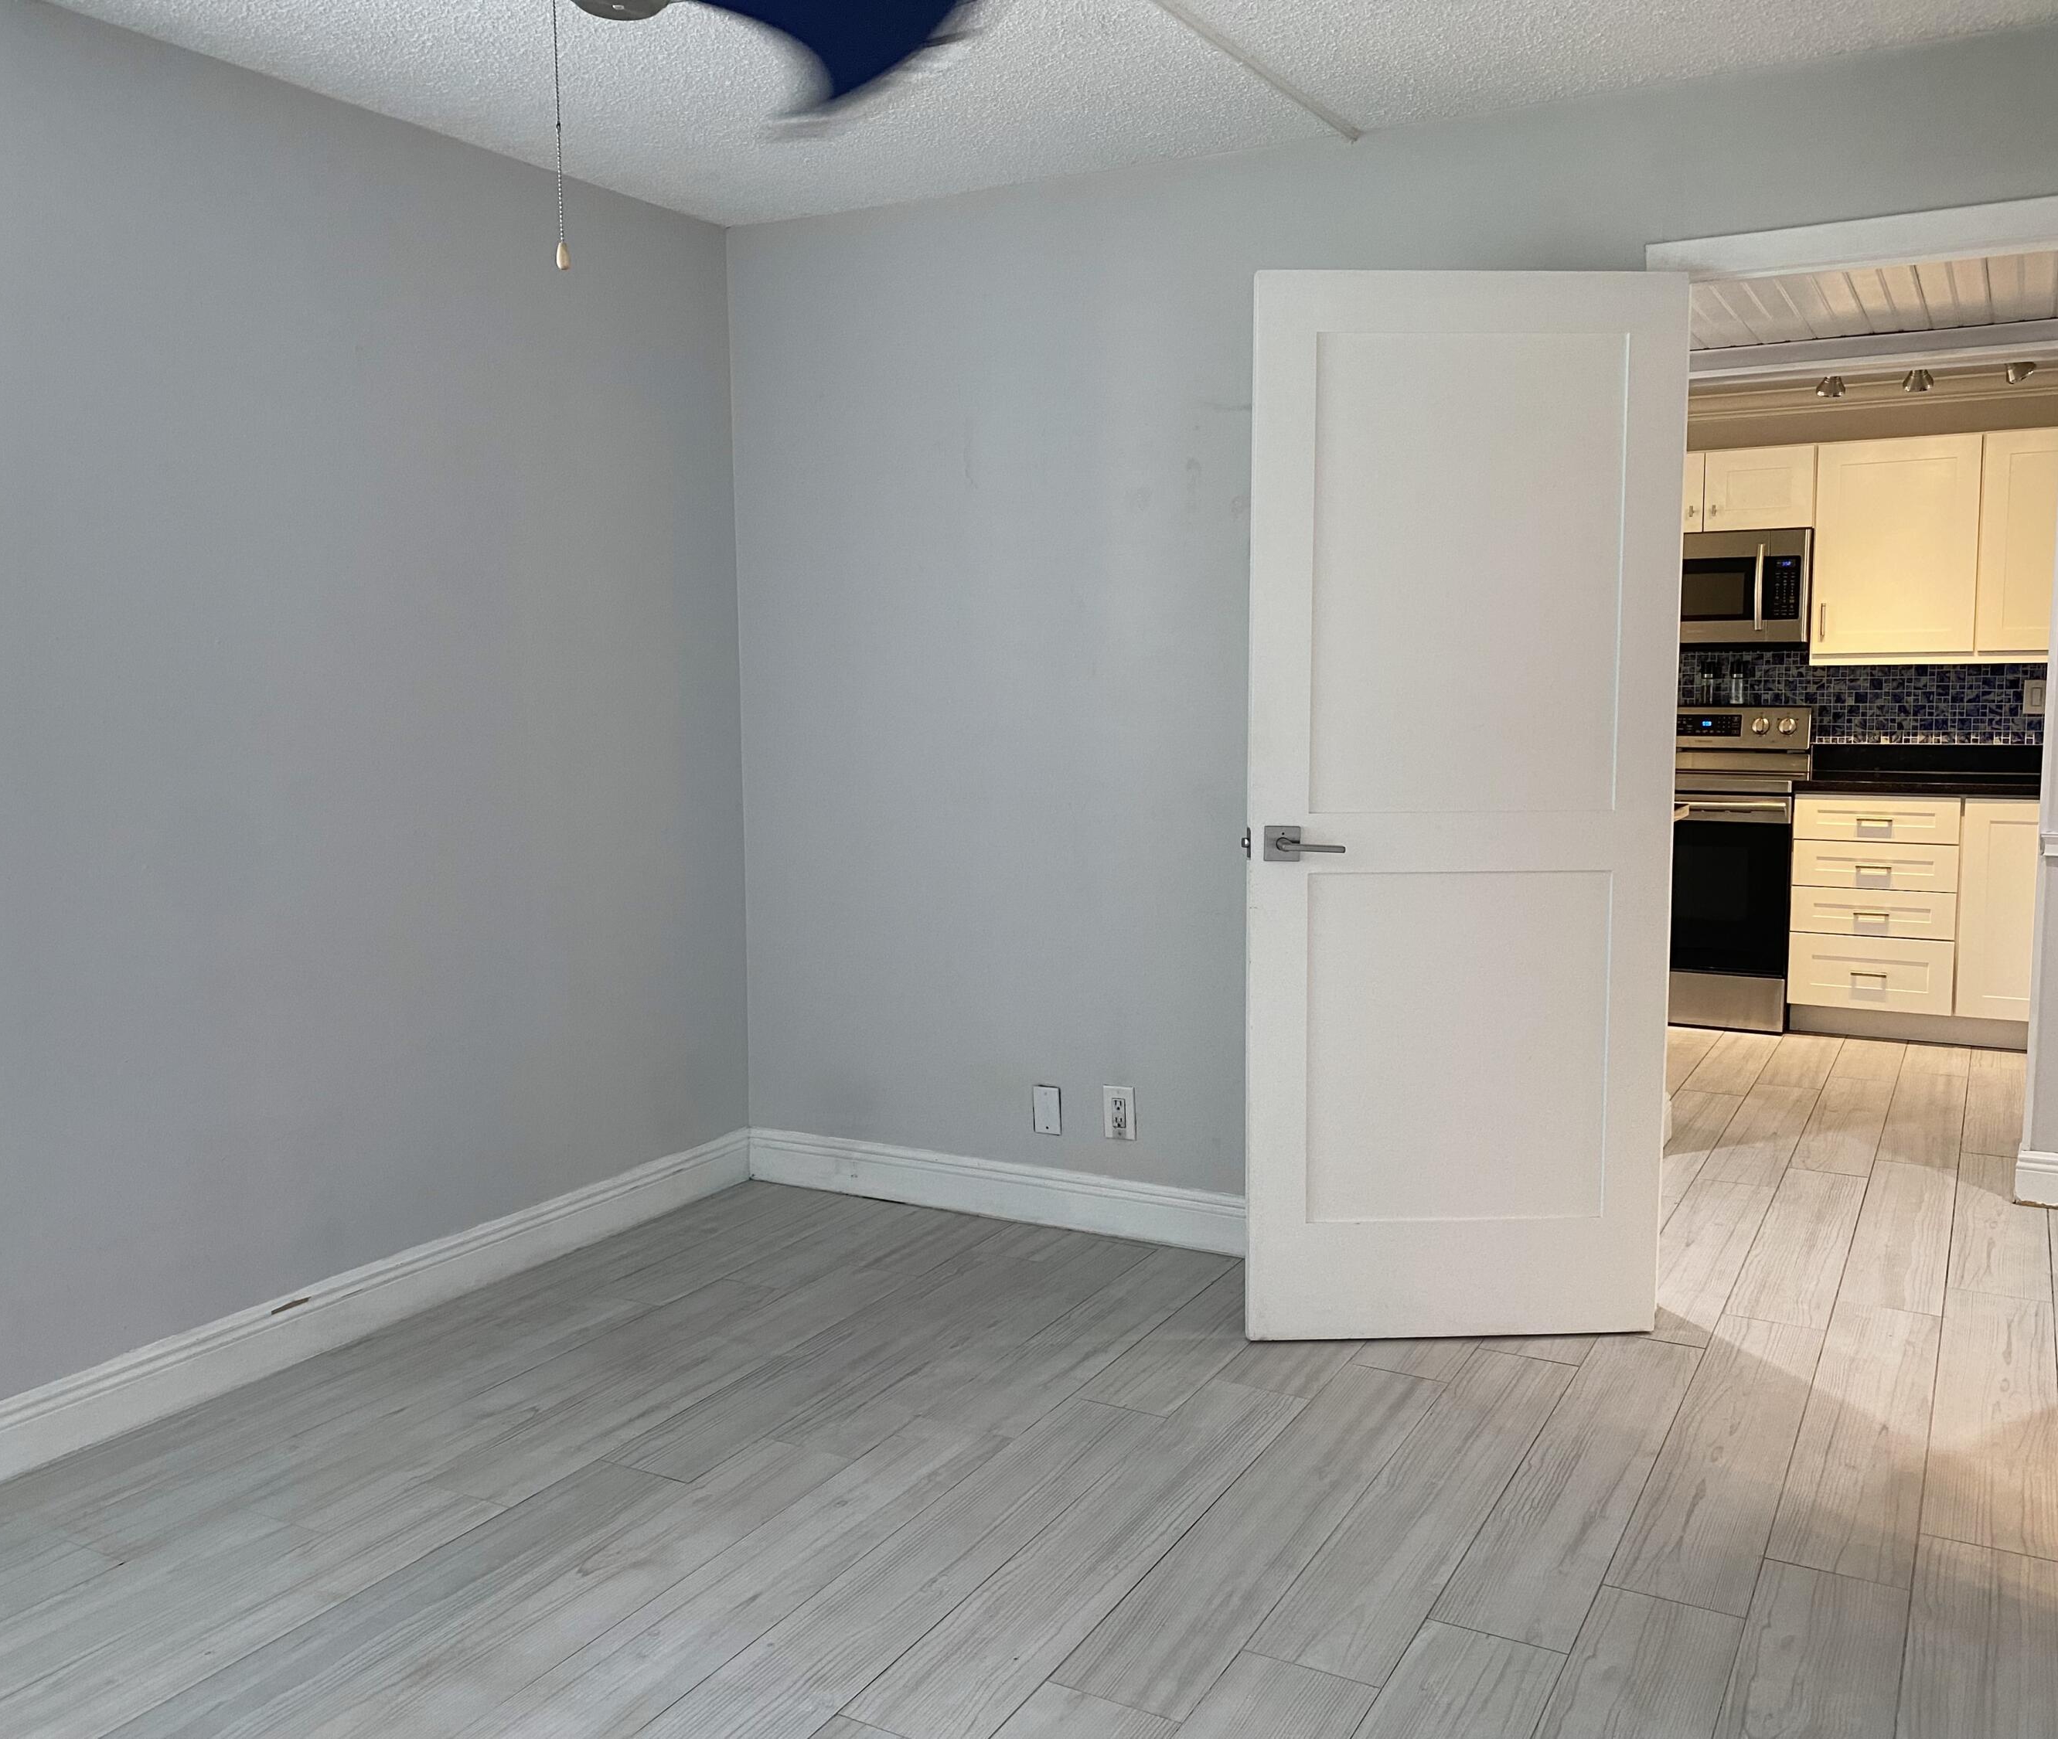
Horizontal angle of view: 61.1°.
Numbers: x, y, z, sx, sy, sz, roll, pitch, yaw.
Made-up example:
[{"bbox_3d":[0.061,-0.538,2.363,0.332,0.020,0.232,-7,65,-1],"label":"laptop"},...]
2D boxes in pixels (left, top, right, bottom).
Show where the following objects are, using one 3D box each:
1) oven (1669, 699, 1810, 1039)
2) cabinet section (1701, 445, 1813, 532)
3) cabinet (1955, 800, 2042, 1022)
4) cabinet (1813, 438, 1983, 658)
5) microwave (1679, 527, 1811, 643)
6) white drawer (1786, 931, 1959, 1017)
[{"bbox_3d":[2.525,-0.029,6.661,0.760,1.165,0.700,3,7,28],"label":"oven"},{"bbox_3d":[2.762,-1.412,6.539,0.375,0.301,0.320,3,8,29],"label":"cabinet section"},{"bbox_3d":[3.563,0.120,6.174,0.470,0.744,0.620,3,7,28],"label":"cabinet"},{"bbox_3d":[3.185,-1.154,6.407,0.535,0.794,0.320,3,7,28],"label":"cabinet"},{"bbox_3d":[2.591,-1.055,6.690,0.757,0.438,0.405,3,7,28],"label":"microwave"},{"bbox_3d":[3.093,0.341,6.384,0.525,0.263,0.500,3,7,28],"label":"white drawer"}]

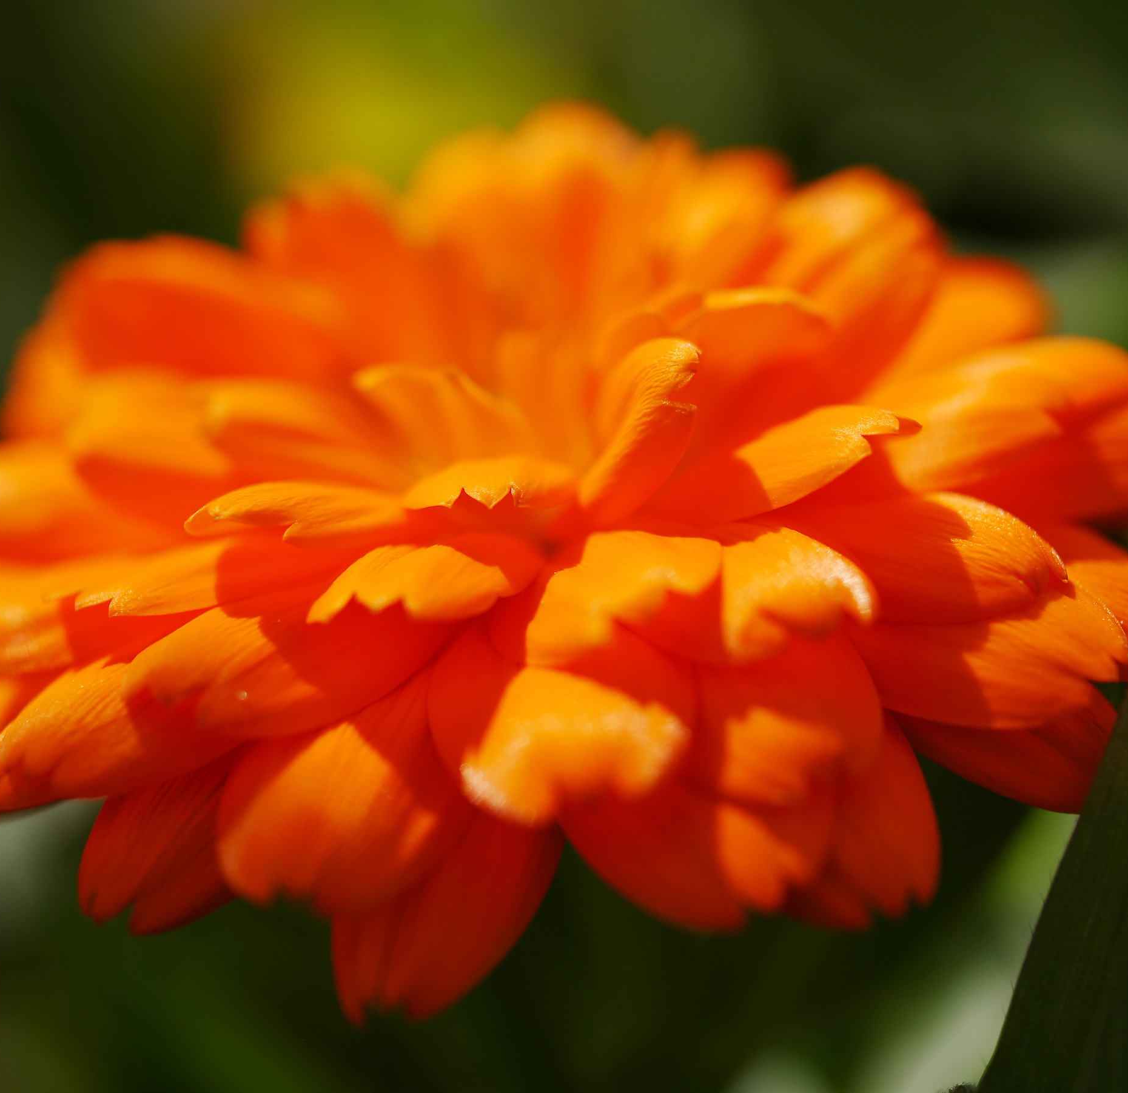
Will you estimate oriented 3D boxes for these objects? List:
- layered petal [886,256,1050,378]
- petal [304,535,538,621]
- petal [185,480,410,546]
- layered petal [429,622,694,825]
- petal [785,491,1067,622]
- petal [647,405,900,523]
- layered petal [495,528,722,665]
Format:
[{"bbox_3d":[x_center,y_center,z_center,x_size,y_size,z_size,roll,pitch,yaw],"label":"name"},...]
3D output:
[{"bbox_3d":[0.020,-0.012,0.127,0.009,0.003,0.007,-24,35,-23],"label":"layered petal"},{"bbox_3d":[-0.006,0.001,0.109,0.010,0.003,0.007,-17,32,-33],"label":"petal"},{"bbox_3d":[-0.012,-0.001,0.113,0.010,0.003,0.005,1,28,-15],"label":"petal"},{"bbox_3d":[0.000,0.007,0.102,0.010,0.003,0.011,-9,36,-8],"label":"layered petal"},{"bbox_3d":[0.016,0.000,0.111,0.012,0.003,0.008,7,31,2],"label":"petal"},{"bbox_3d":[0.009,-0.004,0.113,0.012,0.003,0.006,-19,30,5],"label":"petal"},{"bbox_3d":[0.002,0.002,0.107,0.009,0.003,0.009,-11,24,-11],"label":"layered petal"}]

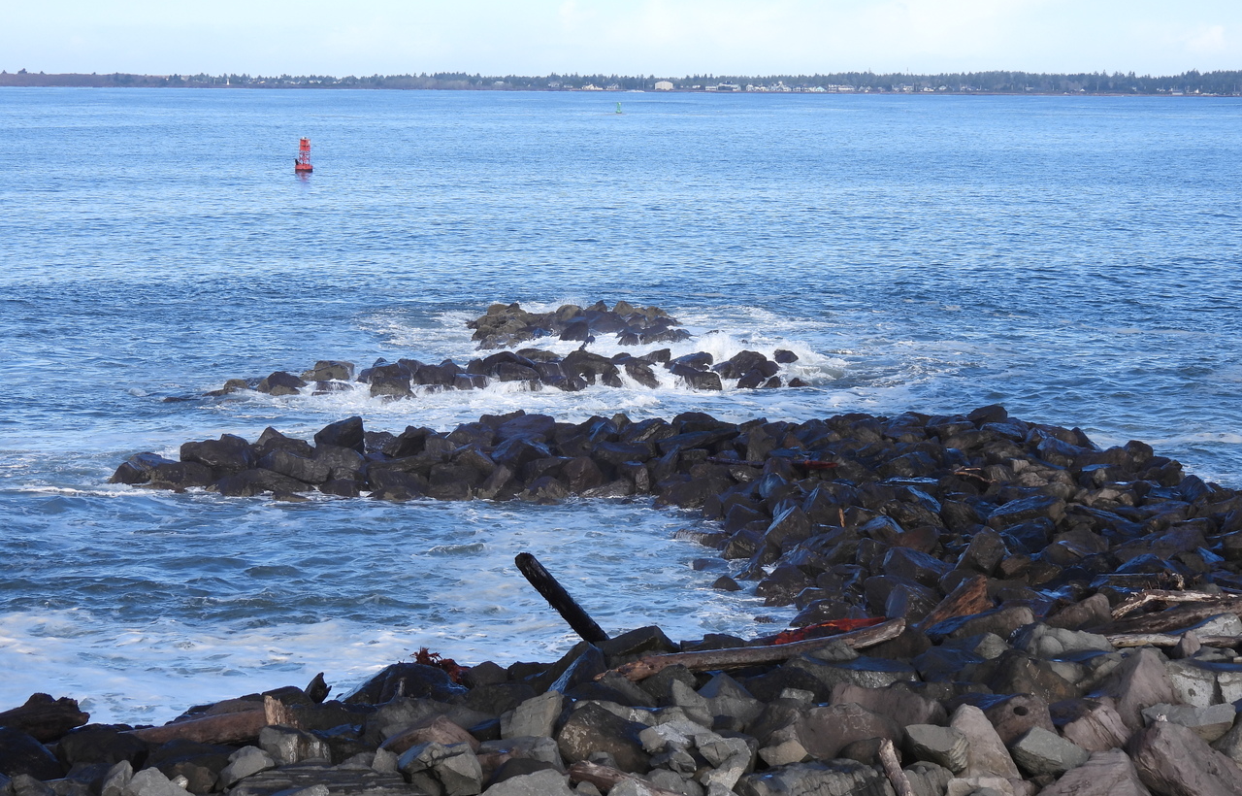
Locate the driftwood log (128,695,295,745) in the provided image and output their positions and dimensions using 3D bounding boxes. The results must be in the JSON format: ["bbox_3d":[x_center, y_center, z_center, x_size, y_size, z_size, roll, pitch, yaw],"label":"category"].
[{"bbox_3d":[-6.947,5.500,51.680,2.750,0.500,0.520,-7,6,1],"label":"driftwood log"}]

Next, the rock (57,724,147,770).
[{"bbox_3d":[-8.843,5.964,52.000,1.500,0.750,1.200,0,6,0],"label":"rock"}]

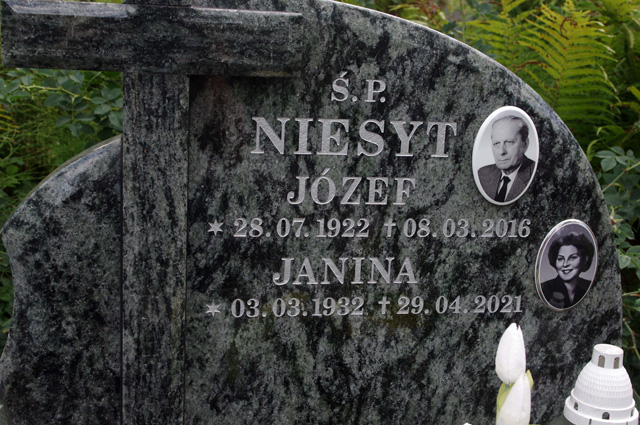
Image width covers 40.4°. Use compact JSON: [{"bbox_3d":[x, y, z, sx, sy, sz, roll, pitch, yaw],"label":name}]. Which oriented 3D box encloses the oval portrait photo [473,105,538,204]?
[{"bbox_3d":[0.229,-0.068,1.063,0.086,0.120,0.010,0,13,-12],"label":"oval portrait photo"}]

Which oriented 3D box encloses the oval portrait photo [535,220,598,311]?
[{"bbox_3d":[0.319,0.069,1.115,0.086,0.120,0.010,0,13,-12],"label":"oval portrait photo"}]

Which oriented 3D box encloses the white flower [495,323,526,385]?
[{"bbox_3d":[0.209,0.155,0.955,0.034,0.068,0.034,0,13,-12],"label":"white flower"}]

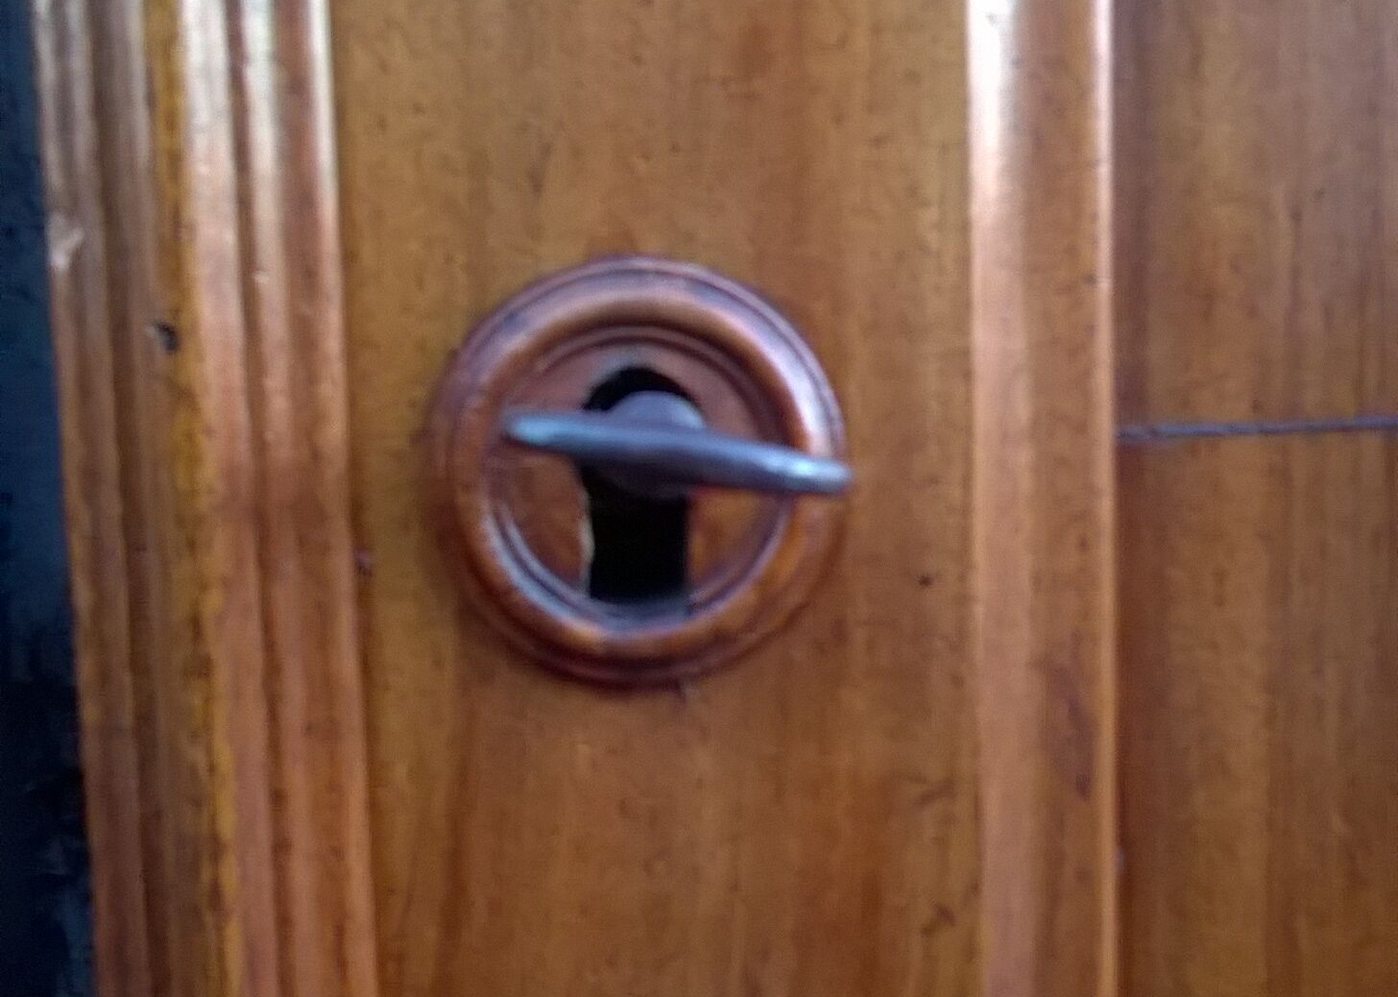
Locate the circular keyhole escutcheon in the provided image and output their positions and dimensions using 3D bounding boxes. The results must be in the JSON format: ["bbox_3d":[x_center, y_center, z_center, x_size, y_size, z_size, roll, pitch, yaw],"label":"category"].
[{"bbox_3d":[-0.006,-0.002,0.224,0.044,0.044,0.008,-3,7,-7],"label":"circular keyhole escutcheon"}]

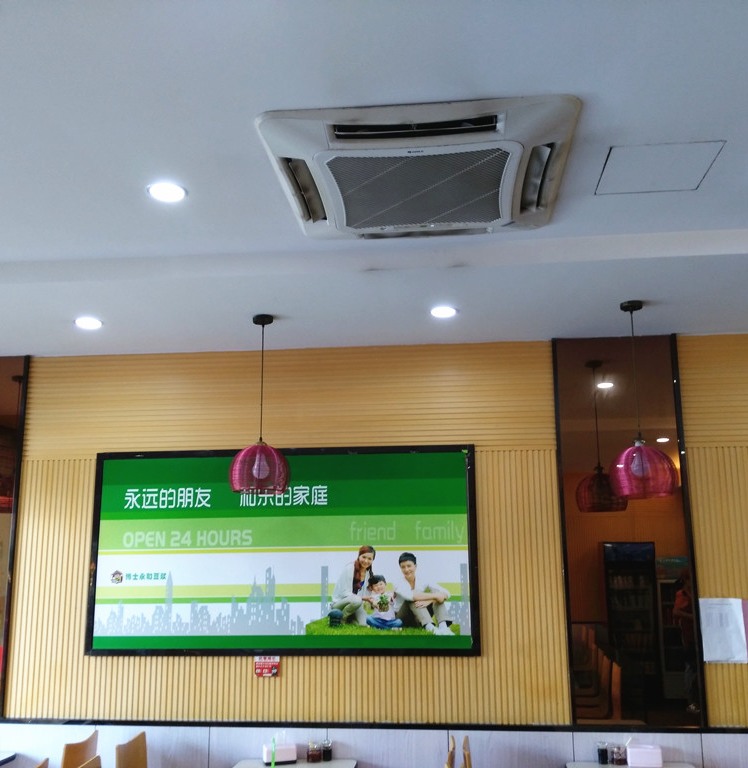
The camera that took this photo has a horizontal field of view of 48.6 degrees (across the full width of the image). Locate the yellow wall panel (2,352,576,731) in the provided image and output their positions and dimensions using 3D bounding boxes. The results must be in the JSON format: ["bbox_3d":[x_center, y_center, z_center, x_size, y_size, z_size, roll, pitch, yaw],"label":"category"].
[{"bbox_3d":[-0.500,0.770,4.463,2.970,1.970,0.050,-2,-11,6],"label":"yellow wall panel"}]

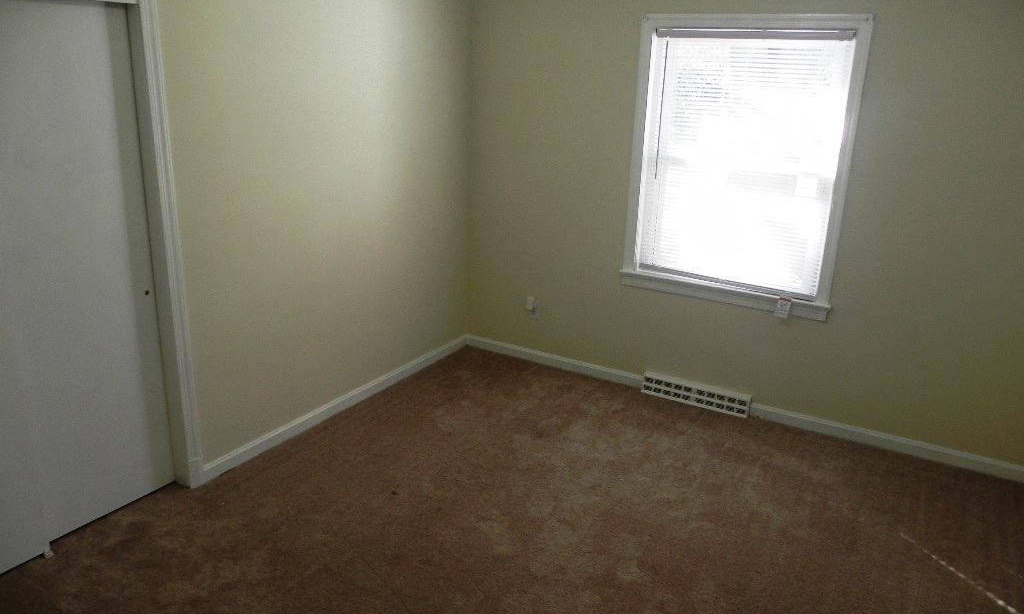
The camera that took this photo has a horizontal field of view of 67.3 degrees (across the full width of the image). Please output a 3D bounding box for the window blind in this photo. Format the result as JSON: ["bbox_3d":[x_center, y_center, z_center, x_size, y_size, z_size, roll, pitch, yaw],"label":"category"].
[{"bbox_3d":[1.166,-0.749,4.020,0.973,1.312,0.042,12,20,28],"label":"window blind"}]

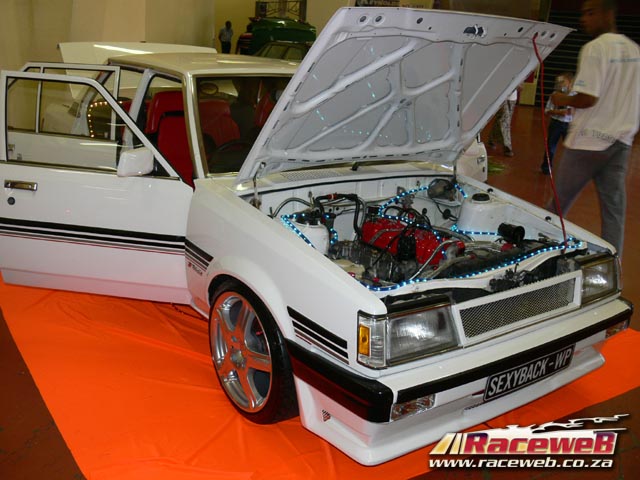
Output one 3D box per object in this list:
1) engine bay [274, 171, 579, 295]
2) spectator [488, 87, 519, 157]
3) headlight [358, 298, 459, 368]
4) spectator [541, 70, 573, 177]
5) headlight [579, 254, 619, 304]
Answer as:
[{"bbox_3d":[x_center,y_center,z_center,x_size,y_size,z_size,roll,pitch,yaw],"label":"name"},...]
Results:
[{"bbox_3d":[0.455,0.051,2.798,1.320,0.450,0.900,-9,21,-36],"label":"engine bay"},{"bbox_3d":[2.962,-2.199,9.953,0.500,1.700,0.550,-8,21,-35],"label":"spectator"},{"bbox_3d":[0.296,0.299,2.106,0.380,0.170,0.120,-9,21,-36],"label":"headlight"},{"bbox_3d":[3.201,-1.518,8.460,0.450,1.290,0.400,0,17,-13],"label":"spectator"},{"bbox_3d":[1.176,0.166,2.753,0.330,0.165,0.110,-9,21,-36],"label":"headlight"}]

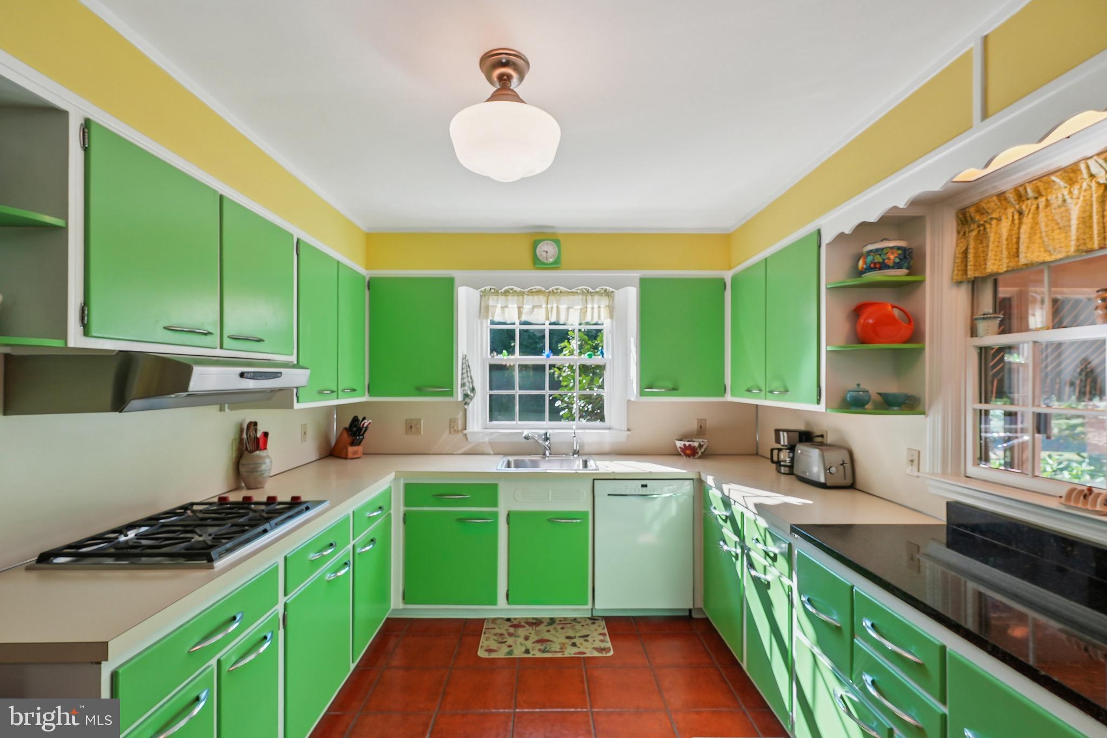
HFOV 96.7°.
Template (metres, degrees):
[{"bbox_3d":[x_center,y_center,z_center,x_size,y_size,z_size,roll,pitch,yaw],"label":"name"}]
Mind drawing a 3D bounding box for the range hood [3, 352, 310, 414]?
[{"bbox_3d":[-1.338,0.044,1.799,0.530,0.185,0.770,0,-1,-1],"label":"range hood"}]

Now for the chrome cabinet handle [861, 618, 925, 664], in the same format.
[{"bbox_3d":[0.896,0.727,1.325,0.036,0.022,0.228,0,-1,-1],"label":"chrome cabinet handle"}]

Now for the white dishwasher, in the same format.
[{"bbox_3d":[0.548,1.083,3.279,0.603,0.809,0.600,0,-1,-1],"label":"white dishwasher"}]

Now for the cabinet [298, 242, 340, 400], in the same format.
[{"bbox_3d":[-1.385,-0.226,2.556,0.330,0.779,0.453,0,-1,-1],"label":"cabinet"}]

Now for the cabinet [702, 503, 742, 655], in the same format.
[{"bbox_3d":[1.203,1.075,2.683,0.600,0.730,0.585,0,-1,-1],"label":"cabinet"}]

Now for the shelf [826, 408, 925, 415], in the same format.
[{"bbox_3d":[1.354,0.179,2.062,0.320,0.019,0.175,0,-1,-1],"label":"shelf"}]

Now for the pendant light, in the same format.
[{"bbox_3d":[-0.149,-0.764,1.533,0.343,0.366,0.343,0,-1,-1],"label":"pendant light"}]

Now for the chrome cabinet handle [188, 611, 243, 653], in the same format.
[{"bbox_3d":[-0.915,0.724,1.359,0.033,0.024,0.225,0,-1,-1],"label":"chrome cabinet handle"}]

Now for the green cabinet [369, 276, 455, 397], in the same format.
[{"bbox_3d":[-0.933,-0.206,3.396,0.577,0.790,0.340,0,-1,-1],"label":"green cabinet"}]

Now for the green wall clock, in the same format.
[{"bbox_3d":[-0.043,-0.769,3.256,0.180,0.190,0.045,0,-1,-1],"label":"green wall clock"}]

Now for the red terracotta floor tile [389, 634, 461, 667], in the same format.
[{"bbox_3d":[-0.688,1.523,2.659,0.330,0.013,0.330,0,-1,-1],"label":"red terracotta floor tile"}]

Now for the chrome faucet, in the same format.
[{"bbox_3d":[-0.103,0.538,3.424,0.065,0.180,0.245,-1,-1,42],"label":"chrome faucet"}]

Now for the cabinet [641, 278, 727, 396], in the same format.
[{"bbox_3d":[0.855,-0.208,3.433,0.570,0.795,0.340,0,-1,-1],"label":"cabinet"}]

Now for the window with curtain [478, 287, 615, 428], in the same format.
[{"bbox_3d":[-0.048,-0.086,3.582,1.000,1.030,0.120,0,-1,-1],"label":"window with curtain"}]

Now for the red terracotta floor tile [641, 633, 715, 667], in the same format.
[{"bbox_3d":[0.671,1.535,2.708,0.330,0.010,0.330,0,-1,-1],"label":"red terracotta floor tile"}]

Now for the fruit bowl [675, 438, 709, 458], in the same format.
[{"bbox_3d":[0.982,0.566,3.500,0.236,0.125,0.236,0,-1,0],"label":"fruit bowl"}]

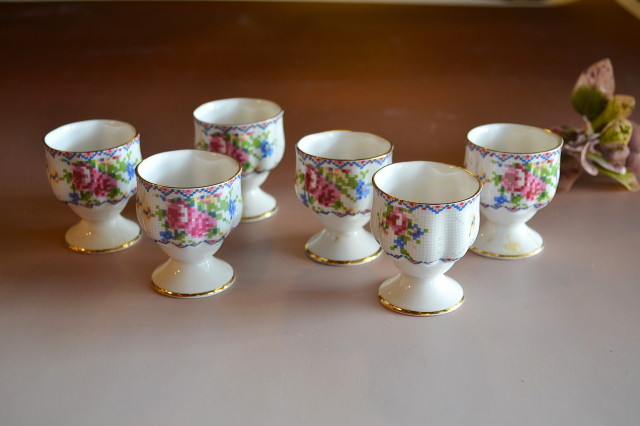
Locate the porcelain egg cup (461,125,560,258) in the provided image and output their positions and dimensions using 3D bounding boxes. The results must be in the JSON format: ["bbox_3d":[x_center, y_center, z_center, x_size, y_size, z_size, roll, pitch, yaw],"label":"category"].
[{"bbox_3d":[0.105,-0.012,0.504,0.053,0.062,0.053,0,24,0],"label":"porcelain egg cup"}]

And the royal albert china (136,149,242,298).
[{"bbox_3d":[-0.066,0.006,0.464,0.053,0.062,0.053,0,24,0],"label":"royal albert china"}]

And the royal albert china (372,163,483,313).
[{"bbox_3d":[0.051,0.013,0.447,0.053,0.062,0.053,0,24,0],"label":"royal albert china"}]

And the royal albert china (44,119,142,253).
[{"bbox_3d":[-0.125,-0.015,0.509,0.053,0.062,0.053,0,24,0],"label":"royal albert china"}]

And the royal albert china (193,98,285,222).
[{"bbox_3d":[-0.048,-0.032,0.548,0.053,0.062,0.053,0,24,0],"label":"royal albert china"}]

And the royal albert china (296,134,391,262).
[{"bbox_3d":[0.013,-0.009,0.496,0.053,0.062,0.053,0,24,0],"label":"royal albert china"}]

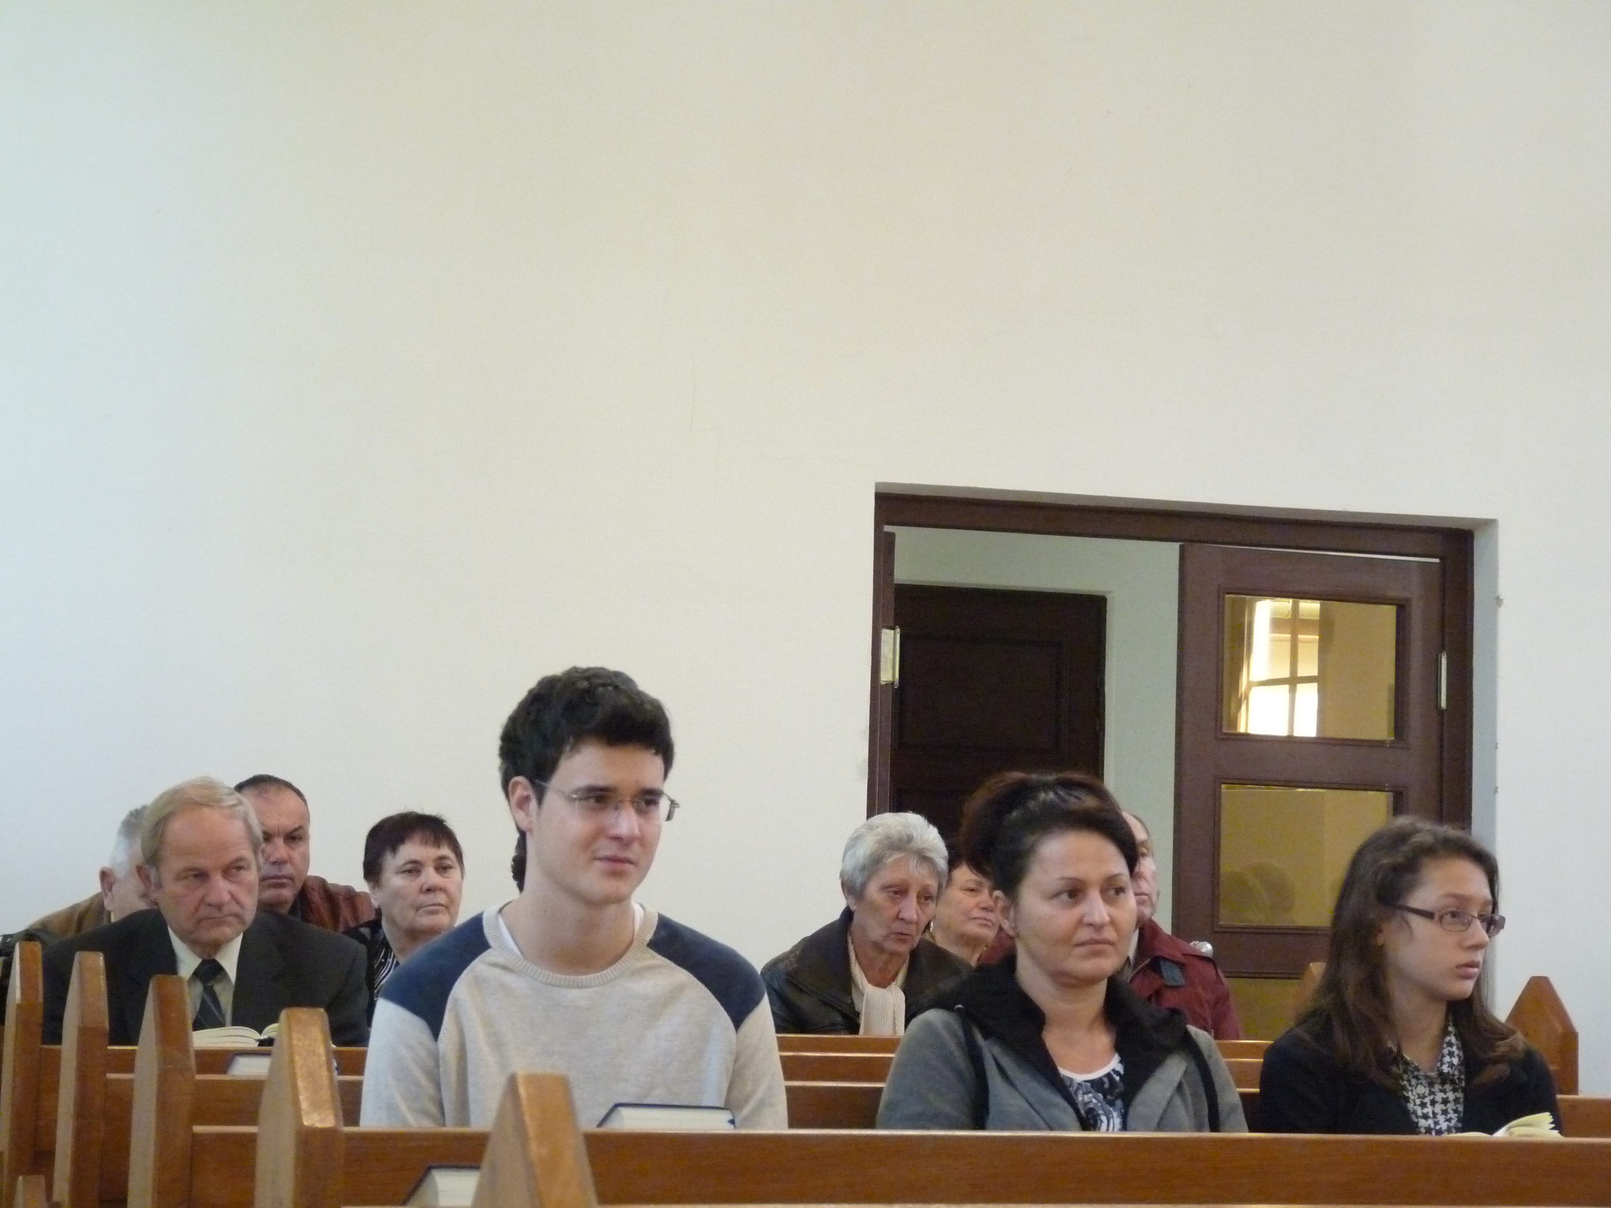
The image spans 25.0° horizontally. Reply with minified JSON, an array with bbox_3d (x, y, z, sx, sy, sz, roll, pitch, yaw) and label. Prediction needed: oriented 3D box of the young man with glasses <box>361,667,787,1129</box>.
[{"bbox_3d":[-0.208,0.736,3.866,0.500,1.353,0.800,3,-5,-14],"label":"young man with glasses"}]

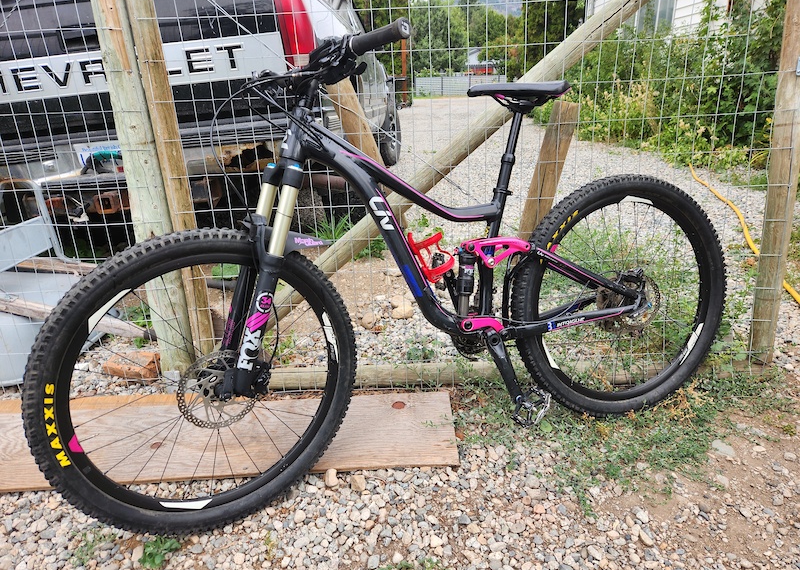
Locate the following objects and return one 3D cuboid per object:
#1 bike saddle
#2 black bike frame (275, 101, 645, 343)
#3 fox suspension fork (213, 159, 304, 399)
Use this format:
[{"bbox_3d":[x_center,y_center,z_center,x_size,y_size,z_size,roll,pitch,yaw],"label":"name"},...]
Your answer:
[{"bbox_3d":[0.295,-0.471,1.319,0.275,0.062,0.145,-10,11,-17],"label":"bike saddle"},{"bbox_3d":[0.191,-0.154,1.334,0.920,0.630,0.165,-10,11,-17],"label":"black bike frame"},{"bbox_3d":[-0.331,-0.024,1.180,0.098,0.530,0.180,13,5,-34],"label":"fox suspension fork"}]

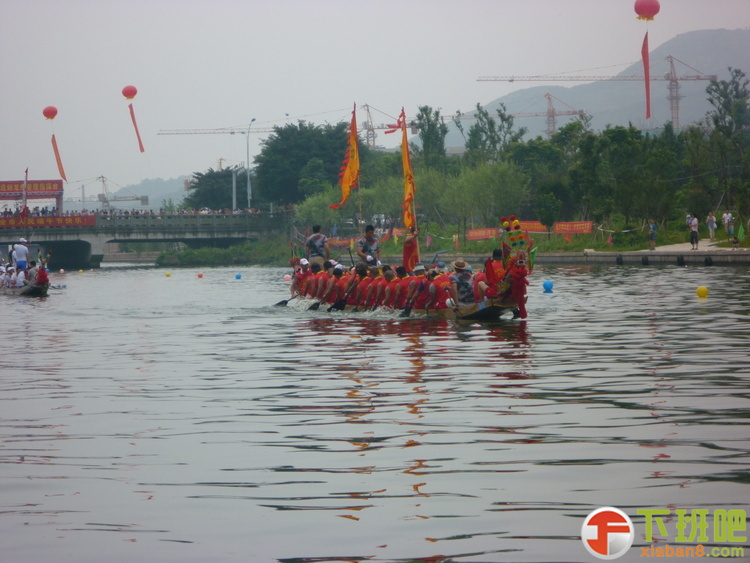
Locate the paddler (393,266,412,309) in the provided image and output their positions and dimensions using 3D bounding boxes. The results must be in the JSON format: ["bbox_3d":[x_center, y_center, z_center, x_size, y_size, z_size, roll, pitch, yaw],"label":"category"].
[{"bbox_3d":[0.568,0.165,64.900,0.520,0.950,0.700,-1,1,-31],"label":"paddler"}]

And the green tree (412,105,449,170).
[{"bbox_3d":[3.797,-7.731,215.000,2.600,8.800,2.600,0,1,0],"label":"green tree"}]

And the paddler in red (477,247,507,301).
[{"bbox_3d":[2.280,-0.117,61.500,0.520,1.030,0.700,-1,1,-30],"label":"paddler in red"}]

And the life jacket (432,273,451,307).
[{"bbox_3d":[1.352,0.182,63.400,0.420,0.680,0.340,-1,1,-31],"label":"life jacket"}]

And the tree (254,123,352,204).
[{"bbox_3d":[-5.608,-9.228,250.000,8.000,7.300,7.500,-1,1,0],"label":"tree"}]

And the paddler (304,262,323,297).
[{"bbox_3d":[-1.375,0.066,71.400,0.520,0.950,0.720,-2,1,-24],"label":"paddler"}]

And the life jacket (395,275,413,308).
[{"bbox_3d":[0.578,0.207,64.900,0.420,0.660,0.340,-1,1,-31],"label":"life jacket"}]

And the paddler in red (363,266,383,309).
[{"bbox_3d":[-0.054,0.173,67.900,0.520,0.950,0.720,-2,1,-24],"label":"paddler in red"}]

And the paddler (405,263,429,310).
[{"bbox_3d":[0.870,0.143,64.300,0.520,1.000,0.700,-1,1,-31],"label":"paddler"}]

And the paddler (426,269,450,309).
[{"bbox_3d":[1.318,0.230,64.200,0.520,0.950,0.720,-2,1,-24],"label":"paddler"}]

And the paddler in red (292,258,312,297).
[{"bbox_3d":[-1.596,-0.044,69.200,0.520,0.920,0.650,0,1,-18],"label":"paddler in red"}]

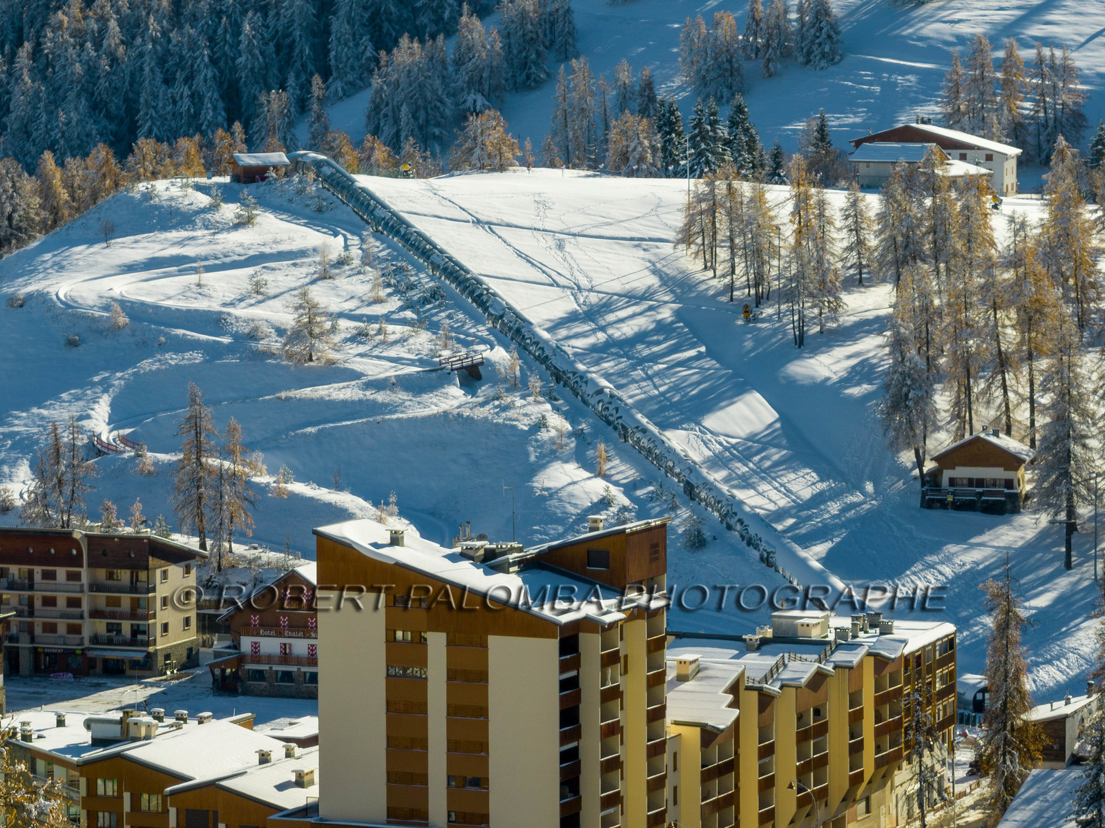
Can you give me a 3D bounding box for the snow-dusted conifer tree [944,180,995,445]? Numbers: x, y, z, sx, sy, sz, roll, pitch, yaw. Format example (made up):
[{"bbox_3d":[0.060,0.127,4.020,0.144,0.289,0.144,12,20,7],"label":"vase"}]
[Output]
[{"bbox_3d":[46.377,-11.294,572.000,5.767,30.700,5.767,0,5,0],"label":"snow-dusted conifer tree"}]

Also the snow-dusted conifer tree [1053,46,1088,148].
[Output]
[{"bbox_3d":[90.229,-55.050,895.000,6.170,18.350,6.170,0,5,0],"label":"snow-dusted conifer tree"}]

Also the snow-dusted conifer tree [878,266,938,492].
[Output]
[{"bbox_3d":[41.120,-4.093,594.000,6.890,26.150,6.890,0,5,0],"label":"snow-dusted conifer tree"}]

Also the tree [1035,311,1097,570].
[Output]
[{"bbox_3d":[52.791,2.706,528.000,6.477,26.396,6.477,0,5,0],"label":"tree"}]

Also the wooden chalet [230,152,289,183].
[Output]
[{"bbox_3d":[-39.021,-32.886,685.000,7.100,4.000,4.900,-2,5,-20],"label":"wooden chalet"}]

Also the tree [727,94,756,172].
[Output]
[{"bbox_3d":[26.520,-39.239,724.000,4.260,11.560,4.260,0,5,0],"label":"tree"}]

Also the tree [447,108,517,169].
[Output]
[{"bbox_3d":[-9.244,-36.749,692.000,9.530,8.370,9.530,0,5,0],"label":"tree"}]

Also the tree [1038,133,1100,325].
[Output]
[{"bbox_3d":[63.413,-21.967,630.000,7.305,24.122,7.305,0,5,0],"label":"tree"}]

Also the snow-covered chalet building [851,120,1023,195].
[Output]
[{"bbox_3d":[59.750,-39.661,800.000,24.500,11.200,19.000,1,5,17],"label":"snow-covered chalet building"}]

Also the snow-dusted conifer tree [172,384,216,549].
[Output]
[{"bbox_3d":[-39.049,5.741,560.000,5.180,18.630,5.180,0,5,0],"label":"snow-dusted conifer tree"}]

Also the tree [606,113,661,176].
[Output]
[{"bbox_3d":[11.182,-37.123,708.000,7.490,8.800,7.490,0,5,0],"label":"tree"}]

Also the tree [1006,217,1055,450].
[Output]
[{"bbox_3d":[53.016,-8.572,570.000,5.555,26.399,5.555,0,5,0],"label":"tree"}]

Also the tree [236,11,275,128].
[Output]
[{"bbox_3d":[-53.759,-62.198,930.000,7.032,21.458,7.032,0,5,0],"label":"tree"}]

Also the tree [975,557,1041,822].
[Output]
[{"bbox_3d":[40.217,24.609,452.000,5.772,22.672,5.772,0,5,0],"label":"tree"}]

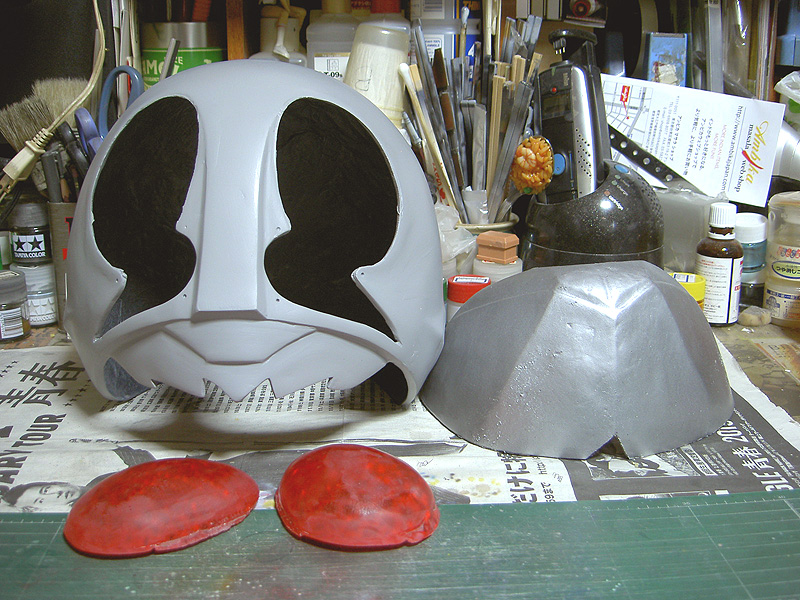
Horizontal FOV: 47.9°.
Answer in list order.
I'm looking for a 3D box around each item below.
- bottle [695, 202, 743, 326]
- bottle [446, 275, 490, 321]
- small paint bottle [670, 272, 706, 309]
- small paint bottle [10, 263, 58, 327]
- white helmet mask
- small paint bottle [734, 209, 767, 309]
[{"bbox_3d":[0.256,-0.029,0.714,0.038,0.095,0.038,0,16,0],"label":"bottle"},{"bbox_3d":[0.053,0.006,0.687,0.033,0.043,0.033,0,16,0],"label":"bottle"},{"bbox_3d":[0.220,0.002,0.700,0.033,0.041,0.033,0,16,0],"label":"small paint bottle"},{"bbox_3d":[-0.294,-0.004,0.728,0.034,0.046,0.034,0,16,0],"label":"small paint bottle"},{"bbox_3d":[-0.099,-0.054,0.596,0.256,0.207,0.235,-1,16,-4],"label":"white helmet mask"},{"bbox_3d":[0.291,-0.033,0.757,0.029,0.079,0.029,0,16,0],"label":"small paint bottle"}]

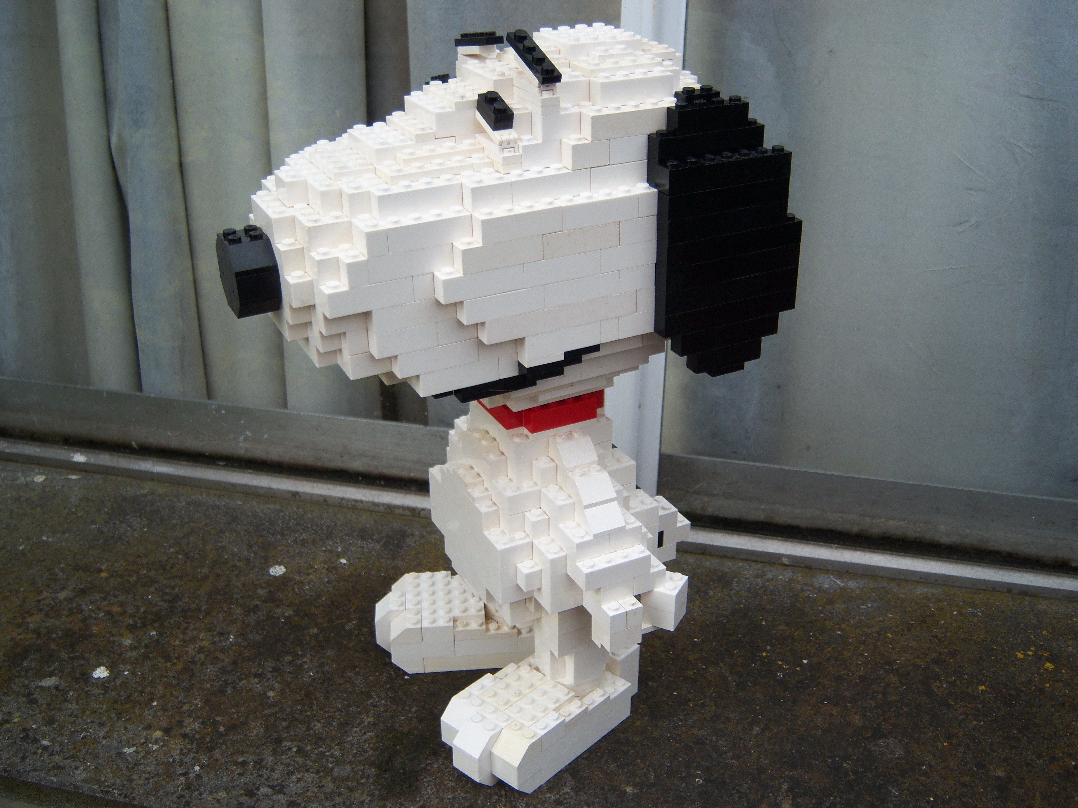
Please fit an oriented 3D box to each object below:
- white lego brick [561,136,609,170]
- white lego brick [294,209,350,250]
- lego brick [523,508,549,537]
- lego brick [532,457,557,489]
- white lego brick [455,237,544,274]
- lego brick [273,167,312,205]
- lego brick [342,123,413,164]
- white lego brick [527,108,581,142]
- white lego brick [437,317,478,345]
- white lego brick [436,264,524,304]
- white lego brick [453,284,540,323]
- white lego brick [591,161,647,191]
[{"bbox_3d":[0.017,-0.093,0.415,0.016,0.011,0.009,-14,30,-23],"label":"white lego brick"},{"bbox_3d":[-0.077,-0.063,0.400,0.016,0.011,0.016,-14,29,-23],"label":"white lego brick"},{"bbox_3d":[-0.001,0.051,0.484,0.008,0.011,0.009,-14,29,-23],"label":"lego brick"},{"bbox_3d":[0.003,0.029,0.486,0.008,0.011,0.008,-14,29,-23],"label":"lego brick"},{"bbox_3d":[-0.015,-0.056,0.405,0.032,0.011,0.010,-14,29,-23],"label":"white lego brick"},{"bbox_3d":[-0.092,-0.081,0.415,0.008,0.011,0.016,-14,29,-23],"label":"lego brick"},{"bbox_3d":[-0.059,-0.097,0.425,0.016,0.011,0.032,-14,30,-23],"label":"lego brick"},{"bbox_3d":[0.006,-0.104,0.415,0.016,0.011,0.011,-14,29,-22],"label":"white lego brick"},{"bbox_3d":[-0.032,-0.030,0.421,0.016,0.010,0.011,-14,29,-22],"label":"white lego brick"},{"bbox_3d":[-0.021,-0.045,0.405,0.032,0.011,0.008,-14,29,-23],"label":"white lego brick"},{"bbox_3d":[-0.014,-0.039,0.414,0.032,0.011,0.008,-14,29,-23],"label":"white lego brick"},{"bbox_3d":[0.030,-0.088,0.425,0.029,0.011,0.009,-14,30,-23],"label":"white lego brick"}]

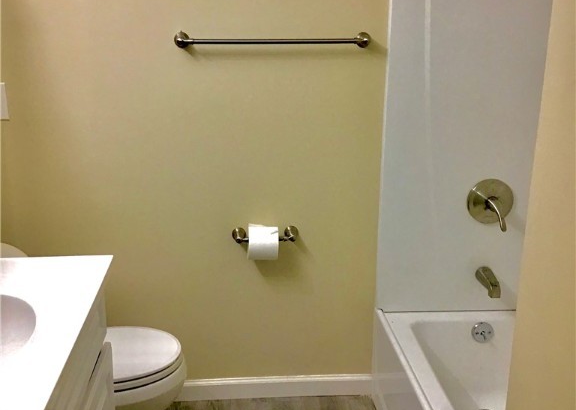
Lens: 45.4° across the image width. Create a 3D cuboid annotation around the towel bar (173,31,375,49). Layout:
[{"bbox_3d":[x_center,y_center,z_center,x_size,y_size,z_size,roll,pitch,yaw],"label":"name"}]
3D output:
[{"bbox_3d":[-0.045,-0.539,2.257,0.656,0.052,0.075,-1,17,-5],"label":"towel bar"}]

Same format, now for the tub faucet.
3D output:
[{"bbox_3d":[0.745,0.284,2.539,0.059,0.067,0.138,-1,17,-5],"label":"tub faucet"}]

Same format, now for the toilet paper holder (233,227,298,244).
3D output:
[{"bbox_3d":[-0.077,0.117,2.449,0.240,0.050,0.075,-1,17,-5],"label":"toilet paper holder"}]

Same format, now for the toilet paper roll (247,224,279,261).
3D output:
[{"bbox_3d":[-0.087,0.134,2.429,0.104,0.116,0.116,-1,17,-5],"label":"toilet paper roll"}]

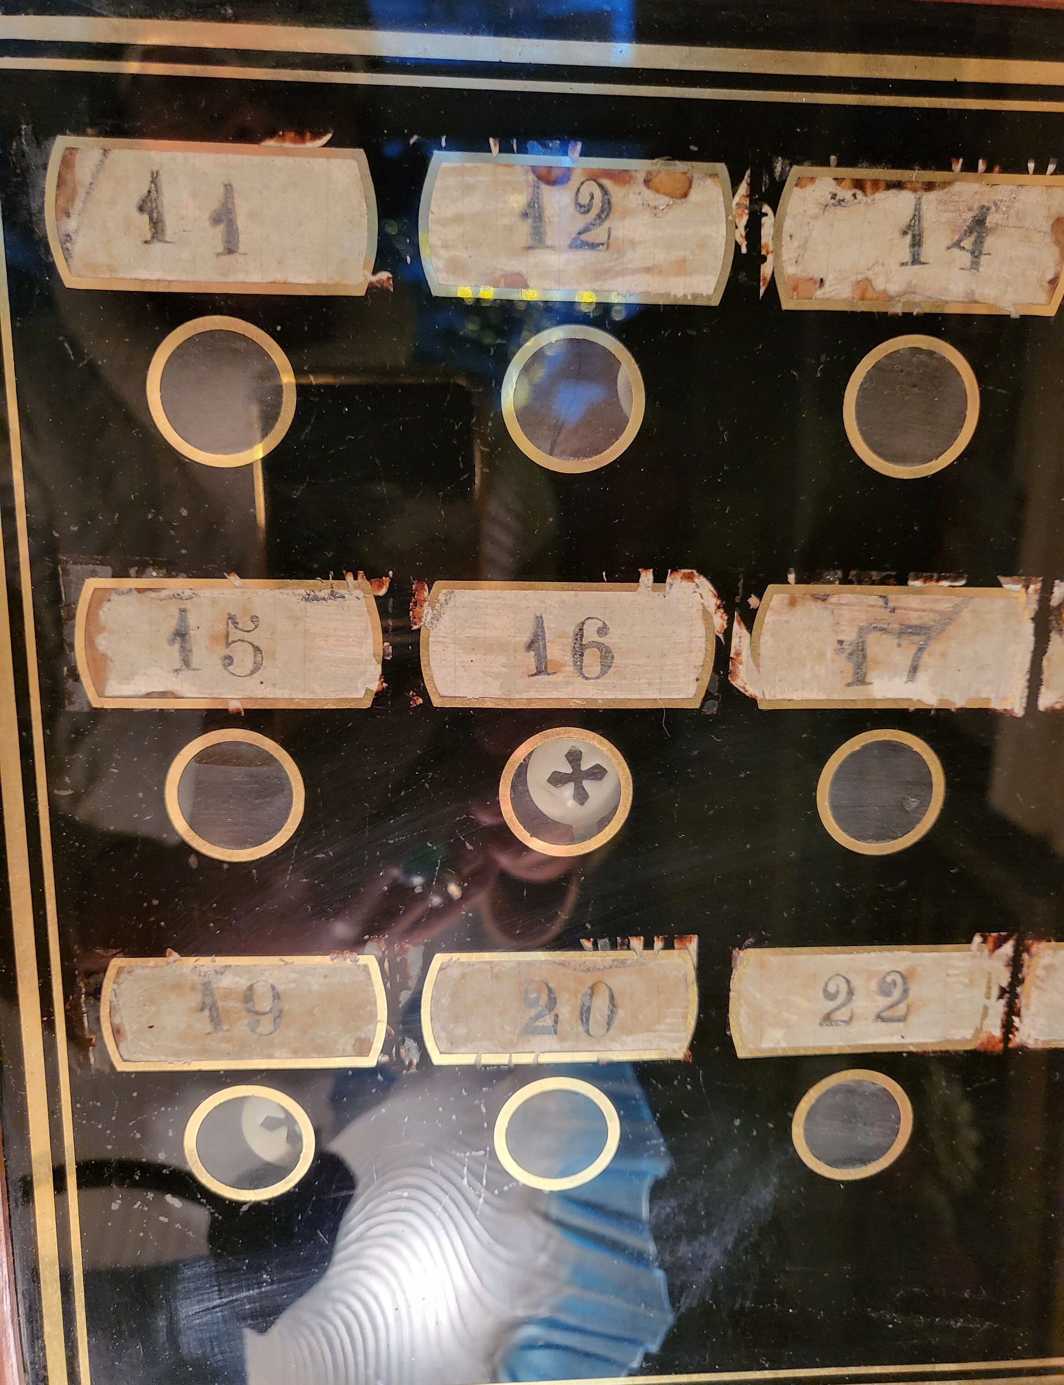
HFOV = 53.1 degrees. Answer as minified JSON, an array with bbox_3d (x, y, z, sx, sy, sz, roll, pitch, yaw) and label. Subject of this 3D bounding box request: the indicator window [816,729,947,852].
[{"bbox_3d":[0.067,0.019,0.203,0.025,0.025,0.004,0,11,-4],"label":"indicator window"}]

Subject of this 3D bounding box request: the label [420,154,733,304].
[{"bbox_3d":[0.008,-0.077,0.178,0.053,0.023,0.003,0,11,-4],"label":"label"}]

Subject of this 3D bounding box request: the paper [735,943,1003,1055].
[{"bbox_3d":[0.066,0.061,0.210,0.056,0.023,0.003,0,11,-4],"label":"paper"}]

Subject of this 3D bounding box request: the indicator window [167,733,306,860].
[{"bbox_3d":[-0.053,0.019,0.192,0.025,0.025,0.004,0,11,-4],"label":"indicator window"}]

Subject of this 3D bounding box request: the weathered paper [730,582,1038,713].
[{"bbox_3d":[0.065,-0.008,0.198,0.058,0.024,0.003,0,11,-4],"label":"weathered paper"}]

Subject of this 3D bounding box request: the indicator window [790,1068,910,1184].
[{"bbox_3d":[0.065,0.087,0.214,0.025,0.025,0.004,0,11,-4],"label":"indicator window"}]

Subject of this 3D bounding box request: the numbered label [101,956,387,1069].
[{"bbox_3d":[-0.054,0.060,0.200,0.053,0.023,0.003,0,11,-4],"label":"numbered label"}]

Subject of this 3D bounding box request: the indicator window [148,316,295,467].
[{"bbox_3d":[-0.053,-0.051,0.181,0.025,0.025,0.004,0,11,-4],"label":"indicator window"}]

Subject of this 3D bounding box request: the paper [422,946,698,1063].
[{"bbox_3d":[0.006,0.061,0.207,0.054,0.024,0.003,0,11,-4],"label":"paper"}]

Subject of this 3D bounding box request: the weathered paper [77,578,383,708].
[{"bbox_3d":[-0.053,-0.009,0.189,0.053,0.023,0.003,0,11,-4],"label":"weathered paper"}]

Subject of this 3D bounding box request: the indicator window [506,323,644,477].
[{"bbox_3d":[0.007,-0.051,0.185,0.025,0.025,0.004,0,11,-4],"label":"indicator window"}]

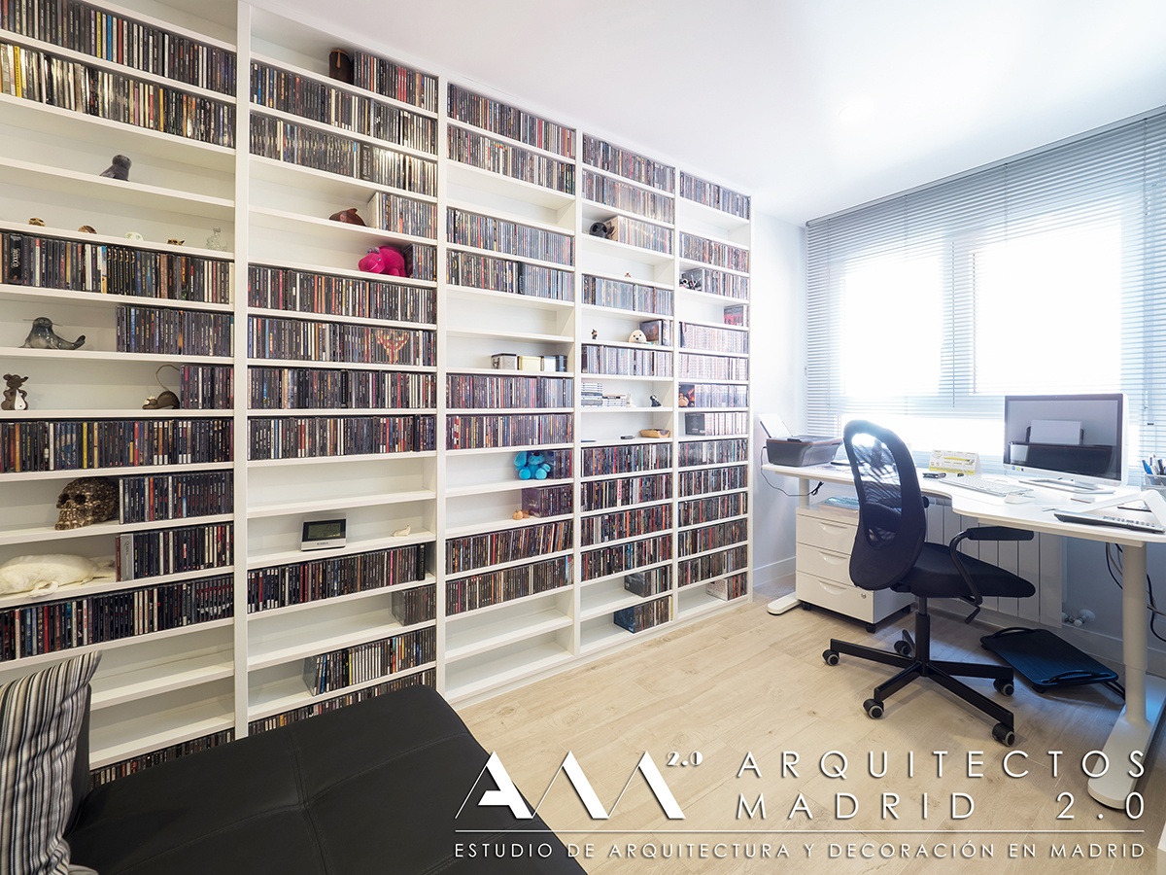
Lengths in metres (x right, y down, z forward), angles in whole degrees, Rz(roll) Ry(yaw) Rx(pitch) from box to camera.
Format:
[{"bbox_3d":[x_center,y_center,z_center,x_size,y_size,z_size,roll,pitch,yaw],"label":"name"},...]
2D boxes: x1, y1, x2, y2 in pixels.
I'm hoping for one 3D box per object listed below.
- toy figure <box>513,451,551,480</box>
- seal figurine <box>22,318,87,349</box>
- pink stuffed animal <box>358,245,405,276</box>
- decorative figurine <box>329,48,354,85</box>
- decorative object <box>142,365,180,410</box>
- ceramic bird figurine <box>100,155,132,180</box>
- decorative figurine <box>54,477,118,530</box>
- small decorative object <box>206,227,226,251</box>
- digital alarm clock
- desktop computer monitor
[{"bbox_3d":[-0.227,0.124,2.113,0.150,0.130,0.105,0,2,-12],"label":"toy figure"},{"bbox_3d":[-1.427,-0.277,1.270,0.080,0.088,0.102,0,2,-8],"label":"seal figurine"},{"bbox_3d":[-0.741,-0.643,1.733,0.110,0.120,0.130,1,2,17],"label":"pink stuffed animal"},{"bbox_3d":[-0.848,-1.272,1.650,0.075,0.120,0.075,-1,3,-27],"label":"decorative figurine"},{"bbox_3d":[-1.235,-0.147,1.384,0.095,0.130,0.050,-2,3,-40],"label":"decorative object"},{"bbox_3d":[-1.315,-0.756,1.325,0.066,0.082,0.050,0,2,-3],"label":"ceramic bird figurine"},{"bbox_3d":[-1.381,0.186,1.318,0.097,0.132,0.137,0,2,3],"label":"decorative figurine"},{"bbox_3d":[-1.123,-0.603,1.446,0.048,0.084,0.045,-2,3,-37],"label":"small decorative object"},{"bbox_3d":[-0.890,0.330,1.625,0.132,0.095,0.045,-1,3,-26],"label":"digital alarm clock"},{"bbox_3d":[2.235,0.020,2.210,0.170,0.425,0.555,0,2,2],"label":"desktop computer monitor"}]

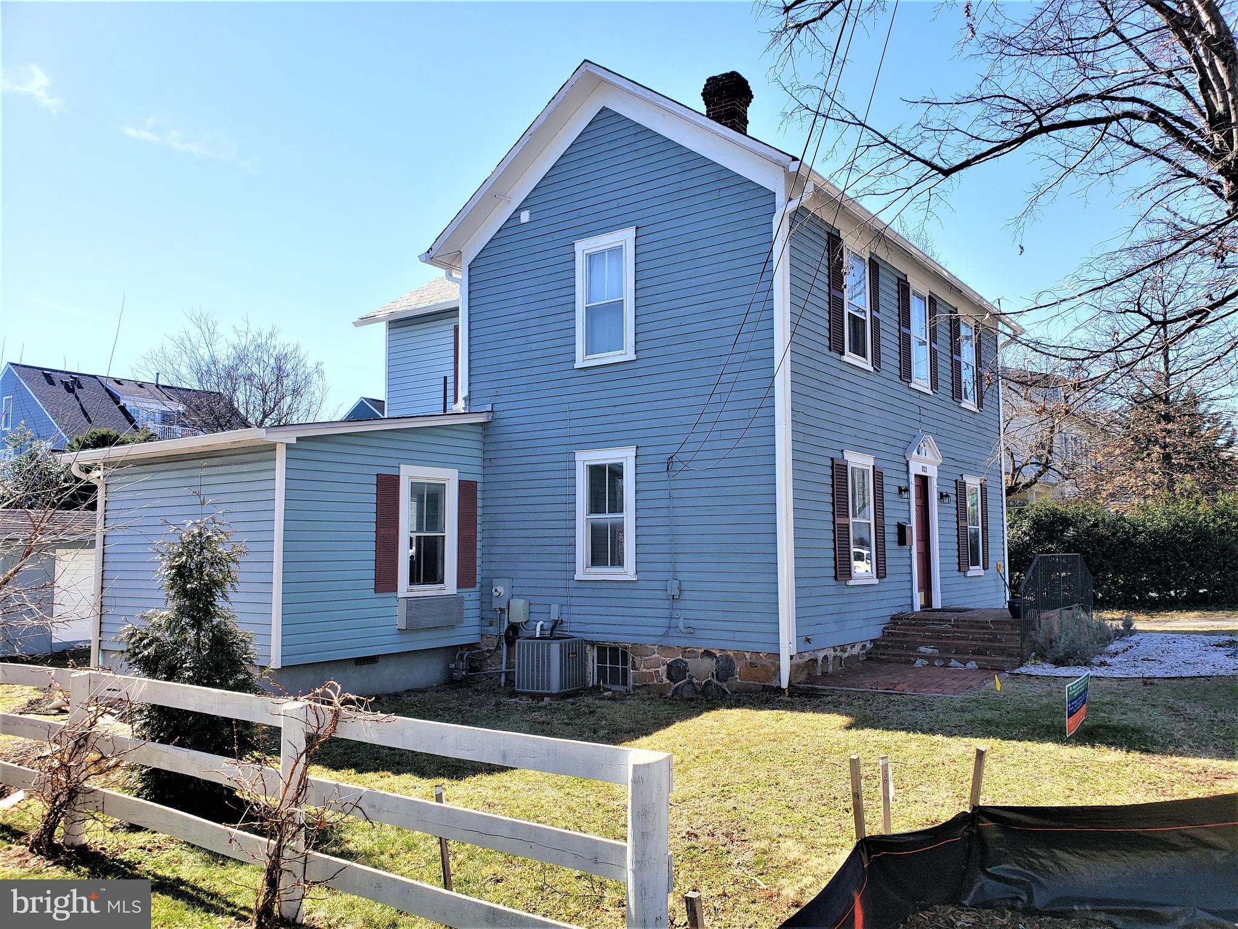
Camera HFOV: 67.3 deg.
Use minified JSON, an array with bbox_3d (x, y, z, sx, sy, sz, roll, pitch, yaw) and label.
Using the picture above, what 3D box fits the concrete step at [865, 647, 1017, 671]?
[{"bbox_3d":[4.158,2.511,11.953,1.871,0.111,0.300,-4,-7,37],"label":"concrete step"}]

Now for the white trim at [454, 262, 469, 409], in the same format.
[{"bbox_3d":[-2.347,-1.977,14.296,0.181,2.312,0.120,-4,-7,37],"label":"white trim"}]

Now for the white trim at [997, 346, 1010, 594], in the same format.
[{"bbox_3d":[7.681,0.133,18.280,0.315,5.498,0.110,-4,-7,37],"label":"white trim"}]

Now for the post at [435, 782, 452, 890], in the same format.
[{"bbox_3d":[-0.840,1.870,4.523,0.040,0.600,0.040,-11,-6,36],"label":"post"}]

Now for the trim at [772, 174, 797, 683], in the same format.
[{"bbox_3d":[1.960,-0.452,10.931,0.130,5.804,0.130,-4,-7,37],"label":"trim"}]

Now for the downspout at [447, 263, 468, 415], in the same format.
[{"bbox_3d":[-2.582,-1.987,14.516,0.370,2.328,0.110,-4,-7,37],"label":"downspout"}]

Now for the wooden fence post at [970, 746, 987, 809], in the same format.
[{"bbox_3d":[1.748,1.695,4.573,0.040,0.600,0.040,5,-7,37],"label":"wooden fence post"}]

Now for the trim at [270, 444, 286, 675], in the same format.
[{"bbox_3d":[-4.038,1.085,11.062,0.085,2.622,0.085,-4,-7,37],"label":"trim"}]

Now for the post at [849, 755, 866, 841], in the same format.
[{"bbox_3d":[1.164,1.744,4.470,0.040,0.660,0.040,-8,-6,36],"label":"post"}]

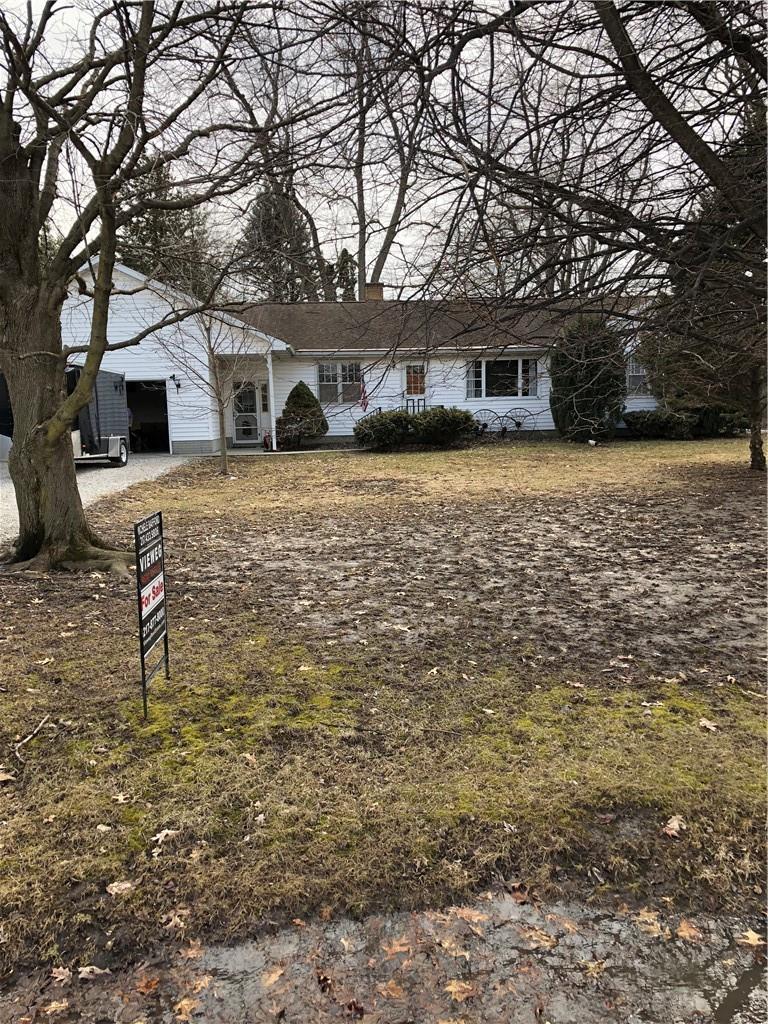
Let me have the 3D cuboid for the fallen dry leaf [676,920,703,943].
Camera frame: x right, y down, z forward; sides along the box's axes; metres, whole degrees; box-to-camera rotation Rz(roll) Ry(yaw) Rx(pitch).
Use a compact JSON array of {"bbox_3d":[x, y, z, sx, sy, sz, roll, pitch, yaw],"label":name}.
[{"bbox_3d":[0.920,1.269,2.513,0.073,0.015,0.095,-1,8,0],"label":"fallen dry leaf"}]

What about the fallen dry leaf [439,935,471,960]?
[{"bbox_3d":[0.231,1.412,2.681,0.075,0.015,0.125,-7,9,-37],"label":"fallen dry leaf"}]

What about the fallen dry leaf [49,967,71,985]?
[{"bbox_3d":[-0.927,1.326,2.366,0.069,0.015,0.067,-1,8,0],"label":"fallen dry leaf"}]

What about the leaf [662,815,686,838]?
[{"bbox_3d":[1.176,1.254,3.308,0.085,0.025,0.140,2,8,25],"label":"leaf"}]

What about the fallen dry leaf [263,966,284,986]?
[{"bbox_3d":[-0.318,1.317,2.341,0.066,0.015,0.047,-8,11,-43],"label":"fallen dry leaf"}]

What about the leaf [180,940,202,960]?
[{"bbox_3d":[-0.573,1.305,2.469,0.075,0.015,0.076,-1,8,0],"label":"leaf"}]

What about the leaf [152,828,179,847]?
[{"bbox_3d":[-0.877,1.303,3.327,0.110,0.025,0.085,-1,7,0],"label":"leaf"}]

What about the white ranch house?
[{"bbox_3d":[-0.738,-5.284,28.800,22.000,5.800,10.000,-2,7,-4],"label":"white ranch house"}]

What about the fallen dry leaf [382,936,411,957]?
[{"bbox_3d":[0.037,1.293,2.471,0.084,0.015,0.088,-1,8,0],"label":"fallen dry leaf"}]

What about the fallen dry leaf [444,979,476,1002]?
[{"bbox_3d":[0.228,1.435,2.487,0.090,0.018,0.090,-1,7,0],"label":"fallen dry leaf"}]

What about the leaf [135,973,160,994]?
[{"bbox_3d":[-0.663,1.326,2.326,0.069,0.015,0.070,-1,8,0],"label":"leaf"}]

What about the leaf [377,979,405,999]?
[{"bbox_3d":[0.020,1.440,2.501,0.085,0.015,0.085,-1,7,0],"label":"leaf"}]

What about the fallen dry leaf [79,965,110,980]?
[{"bbox_3d":[-0.900,1.432,2.575,0.110,0.020,0.055,-1,7,6],"label":"fallen dry leaf"}]

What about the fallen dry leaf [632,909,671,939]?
[{"bbox_3d":[0.823,1.266,2.549,0.083,0.015,0.149,-2,8,-3],"label":"fallen dry leaf"}]

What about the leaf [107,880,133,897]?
[{"bbox_3d":[-0.950,1.360,2.994,0.100,0.020,0.070,-1,7,0],"label":"leaf"}]

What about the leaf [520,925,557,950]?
[{"bbox_3d":[0.457,1.282,2.486,0.075,0.015,0.126,-7,10,-39],"label":"leaf"}]

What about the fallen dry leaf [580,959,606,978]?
[{"bbox_3d":[0.652,1.415,2.567,0.085,0.018,0.085,-1,7,0],"label":"fallen dry leaf"}]

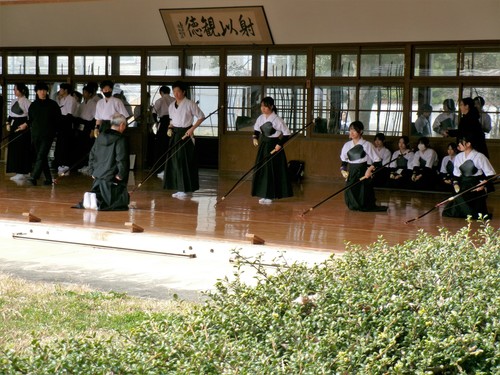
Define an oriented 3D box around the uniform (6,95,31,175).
[{"bbox_3d":[-3.906,-0.896,23.200,0.400,1.353,0.480,-2,5,-35],"label":"uniform"}]

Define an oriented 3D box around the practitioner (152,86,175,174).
[{"bbox_3d":[-1.612,-1.068,26.380,0.490,1.700,0.400,0,4,-18],"label":"practitioner"}]

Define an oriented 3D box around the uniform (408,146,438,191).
[{"bbox_3d":[2.858,-0.313,22.600,0.520,0.720,0.600,4,5,35],"label":"uniform"}]

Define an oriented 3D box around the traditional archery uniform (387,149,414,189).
[{"bbox_3d":[2.541,-0.343,23.052,0.480,0.608,0.640,4,6,37],"label":"traditional archery uniform"}]

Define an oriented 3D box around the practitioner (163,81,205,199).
[{"bbox_3d":[-0.991,-0.732,20.635,0.580,1.720,0.440,3,5,30],"label":"practitioner"}]

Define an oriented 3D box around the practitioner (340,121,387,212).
[{"bbox_3d":[1.552,-0.297,18.843,0.530,1.210,0.640,4,5,42],"label":"practitioner"}]

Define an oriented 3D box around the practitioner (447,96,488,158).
[{"bbox_3d":[3.231,-0.552,20.200,0.600,1.530,0.480,0,4,-5],"label":"practitioner"}]

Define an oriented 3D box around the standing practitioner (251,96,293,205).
[{"bbox_3d":[0.296,-0.539,19.793,0.570,1.530,0.470,4,4,38],"label":"standing practitioner"}]

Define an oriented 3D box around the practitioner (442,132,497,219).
[{"bbox_3d":[2.907,-0.152,18.120,0.560,1.060,0.700,4,5,41],"label":"practitioner"}]

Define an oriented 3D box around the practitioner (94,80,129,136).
[{"bbox_3d":[-2.245,-0.868,22.229,0.550,1.726,0.420,2,5,25],"label":"practitioner"}]

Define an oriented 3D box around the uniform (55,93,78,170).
[{"bbox_3d":[-3.290,-1.004,24.600,0.380,1.398,0.480,0,4,-15],"label":"uniform"}]

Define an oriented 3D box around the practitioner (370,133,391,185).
[{"bbox_3d":[2.160,-0.488,23.277,0.480,0.856,0.640,4,6,37],"label":"practitioner"}]

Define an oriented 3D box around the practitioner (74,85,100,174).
[{"bbox_3d":[-3.021,-1.087,25.646,0.400,1.617,0.480,-4,6,-41],"label":"practitioner"}]

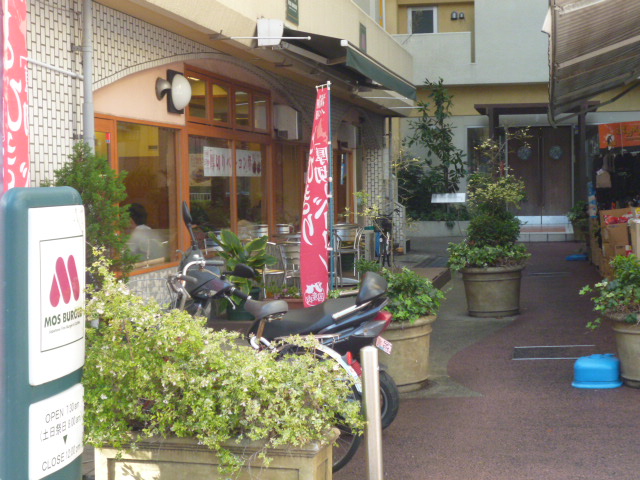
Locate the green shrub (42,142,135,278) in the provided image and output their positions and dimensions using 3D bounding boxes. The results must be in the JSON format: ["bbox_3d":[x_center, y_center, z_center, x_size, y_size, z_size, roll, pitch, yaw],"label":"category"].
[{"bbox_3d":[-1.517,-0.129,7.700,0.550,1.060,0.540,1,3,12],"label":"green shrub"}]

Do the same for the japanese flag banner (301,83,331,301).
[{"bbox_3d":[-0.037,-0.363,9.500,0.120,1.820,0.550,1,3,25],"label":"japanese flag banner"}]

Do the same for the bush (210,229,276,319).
[{"bbox_3d":[-0.729,0.319,11.100,0.620,0.860,0.580,0,3,0],"label":"bush"}]

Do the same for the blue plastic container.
[{"bbox_3d":[2.073,0.975,8.700,0.375,0.240,0.360,1,3,12],"label":"blue plastic container"}]

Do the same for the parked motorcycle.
[{"bbox_3d":[-0.270,0.465,7.330,1.780,1.320,0.690,2,4,33],"label":"parked motorcycle"}]

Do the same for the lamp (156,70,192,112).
[{"bbox_3d":[-1.284,-1.319,10.350,0.330,0.380,0.360,1,3,12],"label":"lamp"}]

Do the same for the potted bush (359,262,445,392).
[{"bbox_3d":[0.576,0.642,8.650,0.710,0.910,0.700,1,3,12],"label":"potted bush"}]

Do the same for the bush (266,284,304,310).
[{"bbox_3d":[-0.329,0.583,11.800,0.460,0.270,0.250,1,3,12],"label":"bush"}]

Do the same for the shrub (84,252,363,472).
[{"bbox_3d":[-0.380,0.448,4.400,1.030,0.760,0.620,1,3,12],"label":"shrub"}]

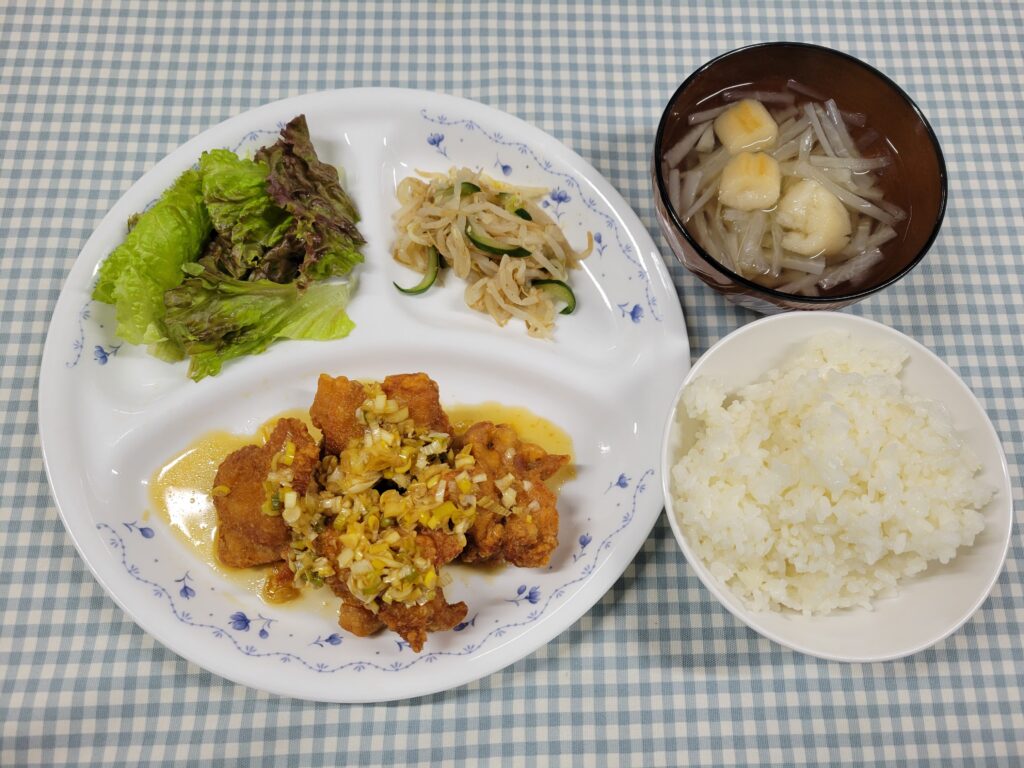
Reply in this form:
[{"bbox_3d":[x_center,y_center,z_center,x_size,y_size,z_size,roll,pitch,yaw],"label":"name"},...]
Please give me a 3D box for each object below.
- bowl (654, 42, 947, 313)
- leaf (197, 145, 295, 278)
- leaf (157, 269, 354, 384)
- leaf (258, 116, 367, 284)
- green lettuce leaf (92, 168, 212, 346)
[{"bbox_3d":[0.108,-0.073,0.321,0.110,0.067,0.110,1,73,-2],"label":"bowl"},{"bbox_3d":[-0.112,-0.074,0.322,0.039,0.028,0.062,-29,77,-10],"label":"leaf"},{"bbox_3d":[-0.103,-0.031,0.314,0.073,0.025,0.045,-16,75,-7],"label":"leaf"},{"bbox_3d":[-0.086,-0.080,0.324,0.036,0.029,0.070,-22,76,-8],"label":"leaf"},{"bbox_3d":[-0.145,-0.056,0.316,0.040,0.030,0.075,17,74,3],"label":"green lettuce leaf"}]

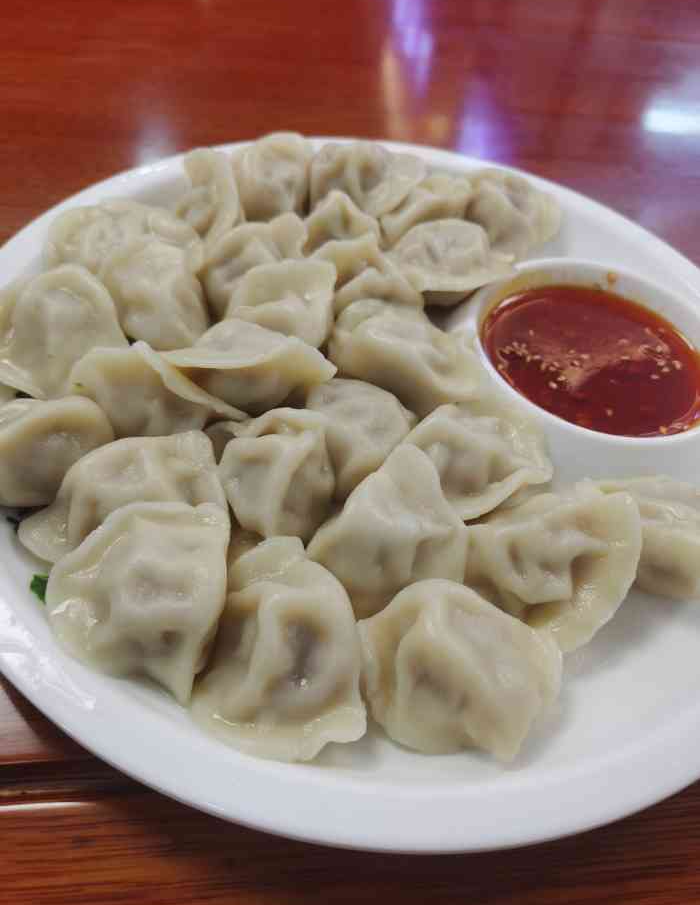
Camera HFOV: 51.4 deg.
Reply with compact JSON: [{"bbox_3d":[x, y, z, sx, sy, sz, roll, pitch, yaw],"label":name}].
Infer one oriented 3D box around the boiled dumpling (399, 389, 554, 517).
[{"bbox_3d":[0.041,0.001,0.235,0.051,0.029,0.041,-7,53,-14],"label":"boiled dumpling"}]

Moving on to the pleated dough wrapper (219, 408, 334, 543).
[{"bbox_3d":[-0.023,0.008,0.230,0.037,0.032,0.046,5,52,-3],"label":"pleated dough wrapper"}]

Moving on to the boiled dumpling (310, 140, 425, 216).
[{"bbox_3d":[0.009,-0.128,0.343,0.055,0.028,0.043,5,52,-3],"label":"boiled dumpling"}]

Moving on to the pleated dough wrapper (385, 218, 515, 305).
[{"bbox_3d":[0.040,-0.075,0.285,0.051,0.026,0.040,4,51,-5],"label":"pleated dough wrapper"}]

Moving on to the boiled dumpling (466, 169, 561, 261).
[{"bbox_3d":[0.076,-0.111,0.340,0.041,0.029,0.054,-5,53,-11],"label":"boiled dumpling"}]

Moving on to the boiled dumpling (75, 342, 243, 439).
[{"bbox_3d":[-0.061,-0.019,0.230,0.051,0.029,0.037,28,53,14],"label":"boiled dumpling"}]

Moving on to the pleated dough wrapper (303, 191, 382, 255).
[{"bbox_3d":[-0.003,-0.092,0.296,0.034,0.028,0.043,3,52,-6],"label":"pleated dough wrapper"}]

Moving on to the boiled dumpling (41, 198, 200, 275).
[{"bbox_3d":[-0.092,-0.087,0.298,0.061,0.026,0.040,9,52,0],"label":"boiled dumpling"}]

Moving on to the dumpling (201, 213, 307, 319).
[{"bbox_3d":[-0.038,-0.076,0.298,0.050,0.028,0.034,-33,64,-29],"label":"dumpling"}]

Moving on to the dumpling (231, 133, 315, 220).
[{"bbox_3d":[-0.035,-0.126,0.336,0.038,0.033,0.048,5,52,-3],"label":"dumpling"}]

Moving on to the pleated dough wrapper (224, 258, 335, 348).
[{"bbox_3d":[-0.026,-0.054,0.275,0.044,0.030,0.042,9,52,0],"label":"pleated dough wrapper"}]

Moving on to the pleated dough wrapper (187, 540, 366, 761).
[{"bbox_3d":[-0.019,0.052,0.198,0.044,0.029,0.059,4,51,-5],"label":"pleated dough wrapper"}]

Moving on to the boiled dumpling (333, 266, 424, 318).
[{"bbox_3d":[0.011,-0.055,0.271,0.043,0.028,0.035,7,51,-3],"label":"boiled dumpling"}]

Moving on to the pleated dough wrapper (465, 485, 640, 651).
[{"bbox_3d":[0.064,0.035,0.230,0.052,0.026,0.056,17,52,6],"label":"pleated dough wrapper"}]

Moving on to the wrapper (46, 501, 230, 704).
[{"bbox_3d":[-0.059,0.041,0.207,0.049,0.029,0.055,-1,52,-8],"label":"wrapper"}]

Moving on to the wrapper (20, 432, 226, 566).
[{"bbox_3d":[-0.064,0.014,0.209,0.060,0.031,0.044,-4,53,-11],"label":"wrapper"}]

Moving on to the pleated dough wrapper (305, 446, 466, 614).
[{"bbox_3d":[0.011,0.023,0.211,0.047,0.034,0.046,-5,53,-12],"label":"pleated dough wrapper"}]

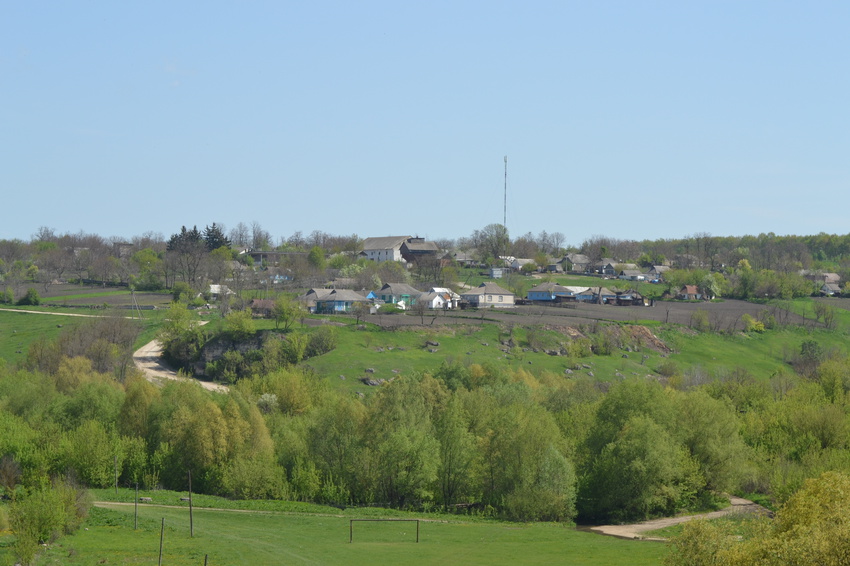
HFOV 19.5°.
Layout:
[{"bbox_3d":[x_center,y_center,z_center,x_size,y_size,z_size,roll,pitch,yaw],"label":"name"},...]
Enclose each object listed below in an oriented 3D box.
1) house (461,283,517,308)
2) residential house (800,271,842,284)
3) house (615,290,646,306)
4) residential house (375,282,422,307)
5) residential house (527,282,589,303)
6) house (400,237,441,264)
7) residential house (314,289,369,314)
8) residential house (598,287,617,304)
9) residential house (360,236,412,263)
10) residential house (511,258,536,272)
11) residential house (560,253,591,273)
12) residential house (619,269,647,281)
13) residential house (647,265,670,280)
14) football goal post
[{"bbox_3d":[15.760,3.050,620.000,10.700,6.200,9.000,0,0,-28],"label":"house"},{"bbox_3d":[120.801,-1.371,755.000,9.000,4.800,8.500,0,0,-30],"label":"residential house"},{"bbox_3d":[52.940,4.080,640.000,6.700,4.200,6.000,0,0,-25],"label":"house"},{"bbox_3d":[-6.662,3.024,635.000,9.500,5.800,8.200,0,0,-34],"label":"residential house"},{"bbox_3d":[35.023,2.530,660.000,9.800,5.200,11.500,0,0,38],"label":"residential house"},{"bbox_3d":[-1.940,-10.740,845.000,11.200,8.400,7.600,0,0,-27],"label":"house"},{"bbox_3d":[-19.900,4.690,605.000,10.500,5.900,8.800,0,0,-28],"label":"residential house"},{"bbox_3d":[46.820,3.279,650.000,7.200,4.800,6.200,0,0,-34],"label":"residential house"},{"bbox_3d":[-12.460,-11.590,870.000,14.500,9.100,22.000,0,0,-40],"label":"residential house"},{"bbox_3d":[32.759,-5.791,820.000,7.500,4.200,5.400,0,0,-29],"label":"residential house"},{"bbox_3d":[49.000,-6.410,815.000,8.200,6.100,8.000,0,0,-38],"label":"residential house"},{"bbox_3d":[63.219,-2.437,755.000,7.600,3.800,5.400,0,0,-25],"label":"residential house"},{"bbox_3d":[75.480,-3.290,800.000,6.800,5.000,6.200,0,0,-32],"label":"residential house"},{"bbox_3d":[-4.326,26.875,268.000,7.450,2.500,0.150,0,0,-3],"label":"football goal post"}]

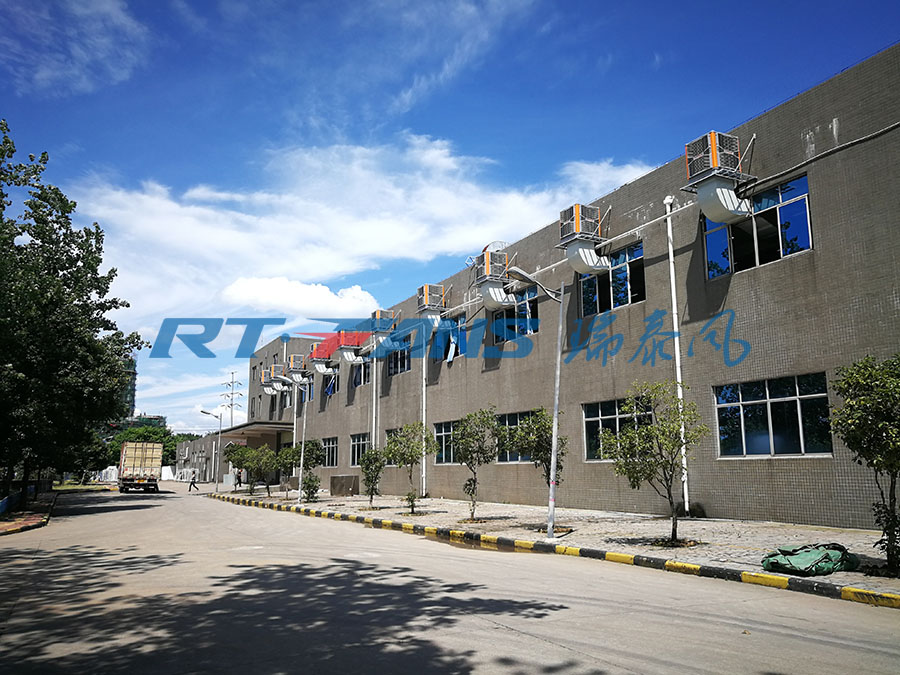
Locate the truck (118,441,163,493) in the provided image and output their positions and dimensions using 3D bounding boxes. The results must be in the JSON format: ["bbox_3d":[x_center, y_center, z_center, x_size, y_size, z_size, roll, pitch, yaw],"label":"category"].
[{"bbox_3d":[-23.732,9.898,53.773,2.500,3.600,9.000,5,-12,-26],"label":"truck"}]

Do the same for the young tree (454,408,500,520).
[{"bbox_3d":[0.797,3.660,20.234,1.333,3.106,1.266,0,-11,2],"label":"young tree"}]

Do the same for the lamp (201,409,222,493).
[{"bbox_3d":[-17.186,8.163,50.718,1.537,5.984,0.299,6,-12,-27],"label":"lamp"}]

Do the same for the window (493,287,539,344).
[{"bbox_3d":[2.917,-0.969,31.425,0.150,2.150,3.629,5,-12,-27],"label":"window"}]

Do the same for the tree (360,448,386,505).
[{"bbox_3d":[-2.978,5.435,27.247,1.007,2.226,1.007,1,-11,-6],"label":"tree"}]

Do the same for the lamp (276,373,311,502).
[{"bbox_3d":[-7.513,4.671,32.692,1.537,5.984,0.299,6,-12,-27],"label":"lamp"}]

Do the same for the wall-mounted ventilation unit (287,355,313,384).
[{"bbox_3d":[-12.613,2.750,59.409,1.478,2.251,1.142,5,-12,-27],"label":"wall-mounted ventilation unit"}]

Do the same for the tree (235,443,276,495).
[{"bbox_3d":[-11.772,8.203,43.592,1.972,3.196,1.972,6,-12,-27],"label":"tree"}]

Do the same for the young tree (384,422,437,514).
[{"bbox_3d":[-1.302,4.308,23.063,1.714,2.884,1.628,1,-11,-3],"label":"young tree"}]

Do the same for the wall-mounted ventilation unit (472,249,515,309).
[{"bbox_3d":[2.115,-2.393,31.551,1.877,2.394,1.292,6,-12,-27],"label":"wall-mounted ventilation unit"}]

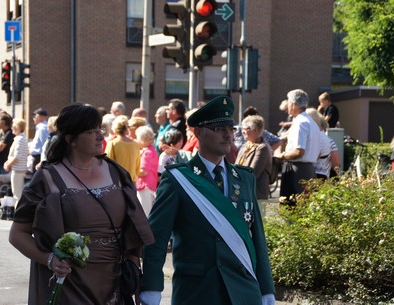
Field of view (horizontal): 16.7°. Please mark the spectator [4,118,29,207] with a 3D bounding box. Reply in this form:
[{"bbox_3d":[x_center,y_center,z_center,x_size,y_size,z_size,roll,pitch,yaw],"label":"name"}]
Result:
[{"bbox_3d":[-2.966,0.251,22.000,0.400,1.620,0.480,1,2,20],"label":"spectator"}]

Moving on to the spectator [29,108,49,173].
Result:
[{"bbox_3d":[-2.665,0.136,22.800,0.380,1.770,0.500,1,2,20],"label":"spectator"}]

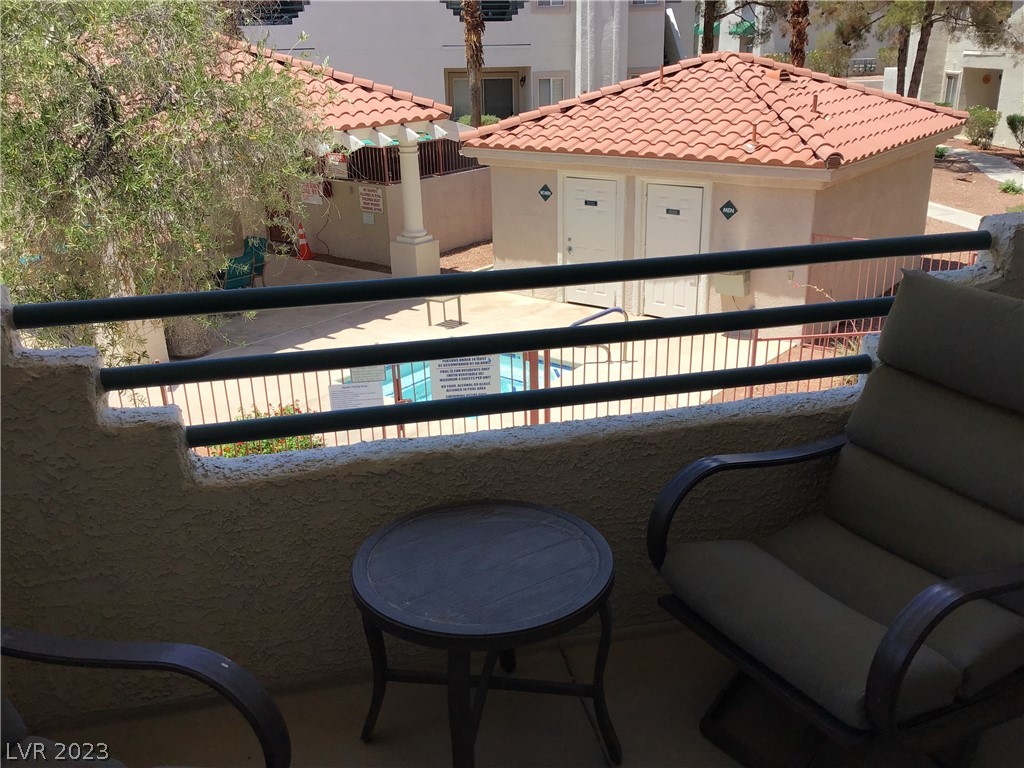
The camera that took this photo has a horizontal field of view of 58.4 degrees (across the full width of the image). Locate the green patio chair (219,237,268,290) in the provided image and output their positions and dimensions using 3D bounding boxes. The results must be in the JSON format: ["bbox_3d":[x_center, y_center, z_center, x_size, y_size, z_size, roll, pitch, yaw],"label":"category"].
[{"bbox_3d":[-4.612,-1.954,15.748,0.680,0.950,0.800,-12,23,-25],"label":"green patio chair"}]

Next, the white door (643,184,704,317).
[{"bbox_3d":[2.413,-1.939,13.731,0.910,2.030,0.060,14,26,35],"label":"white door"}]

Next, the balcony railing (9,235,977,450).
[{"bbox_3d":[0.092,-0.105,2.143,2.280,0.355,0.050,-6,21,-10],"label":"balcony railing"}]

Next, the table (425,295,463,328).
[{"bbox_3d":[-1.034,-1.106,14.005,0.430,0.450,0.420,14,26,35],"label":"table"}]

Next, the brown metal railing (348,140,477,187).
[{"bbox_3d":[-1.899,-4.568,18.262,1.350,0.700,2.900,14,26,35],"label":"brown metal railing"}]

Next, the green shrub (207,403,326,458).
[{"bbox_3d":[-2.565,0.579,9.568,1.200,0.580,0.800,-6,21,-10],"label":"green shrub"}]

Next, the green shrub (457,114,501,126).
[{"bbox_3d":[-0.968,-7.268,26.500,1.350,1.000,1.100,-2,21,0],"label":"green shrub"}]

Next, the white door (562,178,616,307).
[{"bbox_3d":[1.271,-2.225,14.550,0.910,2.030,0.060,14,26,35],"label":"white door"}]

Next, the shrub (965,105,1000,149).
[{"bbox_3d":[15.649,-8.548,30.500,1.200,1.350,1.150,9,23,25],"label":"shrub"}]

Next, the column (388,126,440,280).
[{"bbox_3d":[-1.752,-2.992,15.952,0.610,2.600,0.610,14,26,35],"label":"column"}]

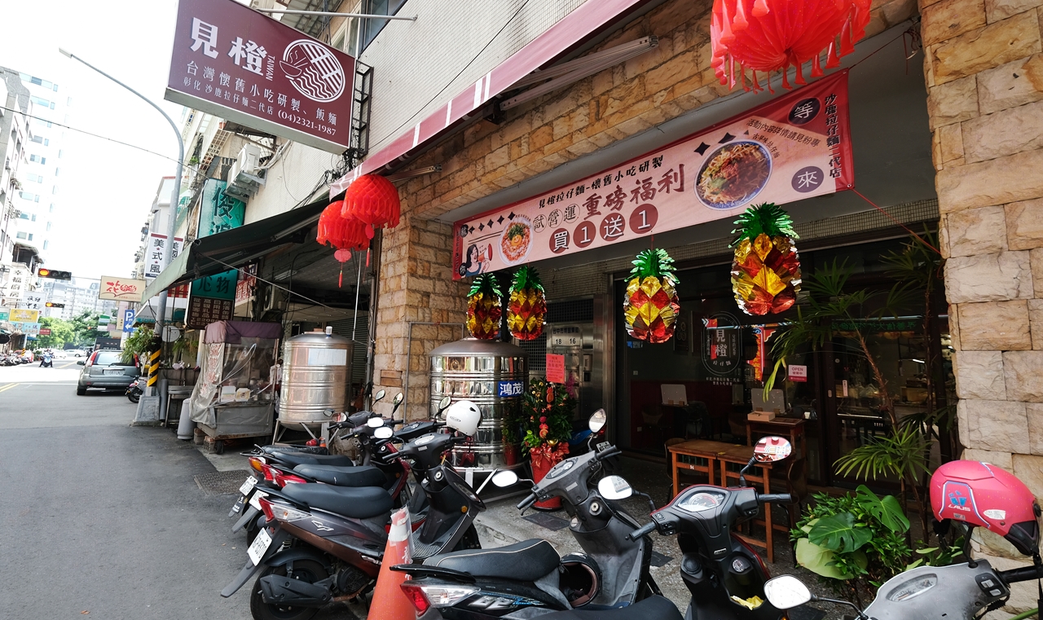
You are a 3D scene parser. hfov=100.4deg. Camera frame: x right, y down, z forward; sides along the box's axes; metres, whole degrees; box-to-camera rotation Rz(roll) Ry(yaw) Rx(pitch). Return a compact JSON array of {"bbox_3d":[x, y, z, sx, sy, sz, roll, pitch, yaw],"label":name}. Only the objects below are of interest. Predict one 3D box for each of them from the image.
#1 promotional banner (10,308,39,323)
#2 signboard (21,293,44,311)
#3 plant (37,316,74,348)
[{"bbox_3d":[-56.012,0.643,49.000,2.200,1.250,0.250,7,-9,-43],"label":"promotional banner"},{"bbox_3d":[-61.900,-1.030,55.000,2.000,2.400,0.250,8,-10,-43],"label":"signboard"},{"bbox_3d":[-87.890,4.614,82.000,6.500,8.000,6.500,7,-9,-43],"label":"plant"}]

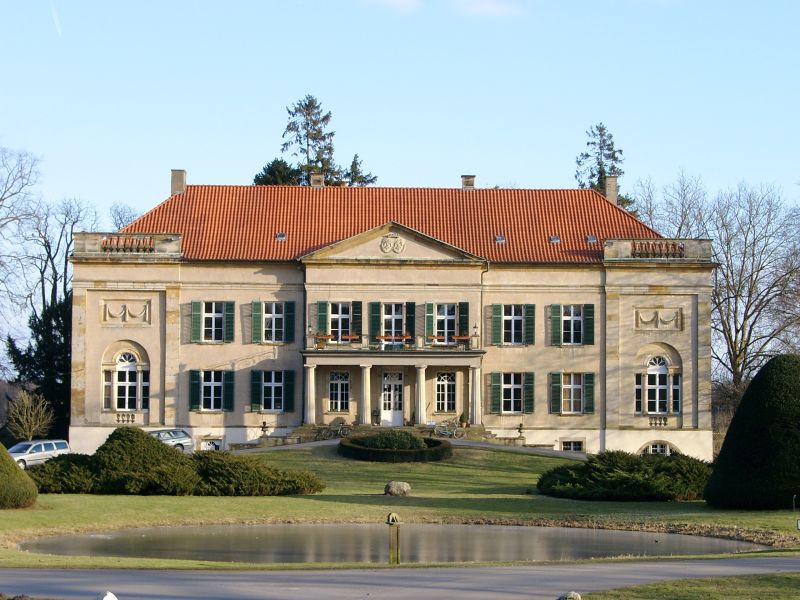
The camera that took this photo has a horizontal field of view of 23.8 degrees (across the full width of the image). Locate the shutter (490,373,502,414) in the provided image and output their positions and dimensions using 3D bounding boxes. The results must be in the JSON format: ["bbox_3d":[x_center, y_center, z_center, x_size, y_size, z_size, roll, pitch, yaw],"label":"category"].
[{"bbox_3d":[5.399,5.231,105.965,0.600,2.284,0.050,1,-4,-12],"label":"shutter"}]

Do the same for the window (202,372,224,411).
[{"bbox_3d":[-10.740,5.224,108.842,1.203,2.301,0.150,0,-3,-1],"label":"window"}]

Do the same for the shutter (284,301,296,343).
[{"bbox_3d":[-6.577,1.319,113.628,0.670,2.450,0.070,0,-3,2],"label":"shutter"}]

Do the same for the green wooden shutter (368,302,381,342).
[{"bbox_3d":[-1.503,1.378,113.504,0.690,2.450,0.070,0,-3,-3],"label":"green wooden shutter"}]

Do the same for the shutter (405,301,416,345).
[{"bbox_3d":[0.630,1.317,108.528,0.630,2.405,0.070,0,-3,-1],"label":"shutter"}]

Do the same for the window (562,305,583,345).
[{"bbox_3d":[10.443,1.494,114.592,1.220,2.420,0.180,0,-3,-3],"label":"window"}]

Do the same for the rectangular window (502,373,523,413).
[{"bbox_3d":[6.522,5.369,109.291,1.202,2.350,0.150,0,-3,-1],"label":"rectangular window"}]

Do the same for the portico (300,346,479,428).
[{"bbox_3d":[-0.394,4.926,106.698,10.250,4.350,3.600,0,-3,-1],"label":"portico"}]

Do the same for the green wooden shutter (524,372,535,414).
[{"bbox_3d":[7.182,5.185,104.860,0.590,2.280,0.060,0,-4,9],"label":"green wooden shutter"}]

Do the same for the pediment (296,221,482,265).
[{"bbox_3d":[-0.489,-3.249,108.986,10.697,2.415,0.900,0,-3,-1],"label":"pediment"}]

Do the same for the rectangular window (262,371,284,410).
[{"bbox_3d":[-7.052,5.074,105.604,1.196,2.199,0.120,1,-4,-3],"label":"rectangular window"}]

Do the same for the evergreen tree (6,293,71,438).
[{"bbox_3d":[-22.414,4.737,120.501,5.190,10.930,5.300,0,-3,-1],"label":"evergreen tree"}]

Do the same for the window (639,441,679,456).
[{"bbox_3d":[14.315,8.440,104.544,2.400,1.250,0.180,0,-4,-1],"label":"window"}]

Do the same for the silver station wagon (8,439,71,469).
[{"bbox_3d":[-19.653,8.278,100.500,1.800,1.480,4.700,-2,-1,36],"label":"silver station wagon"}]

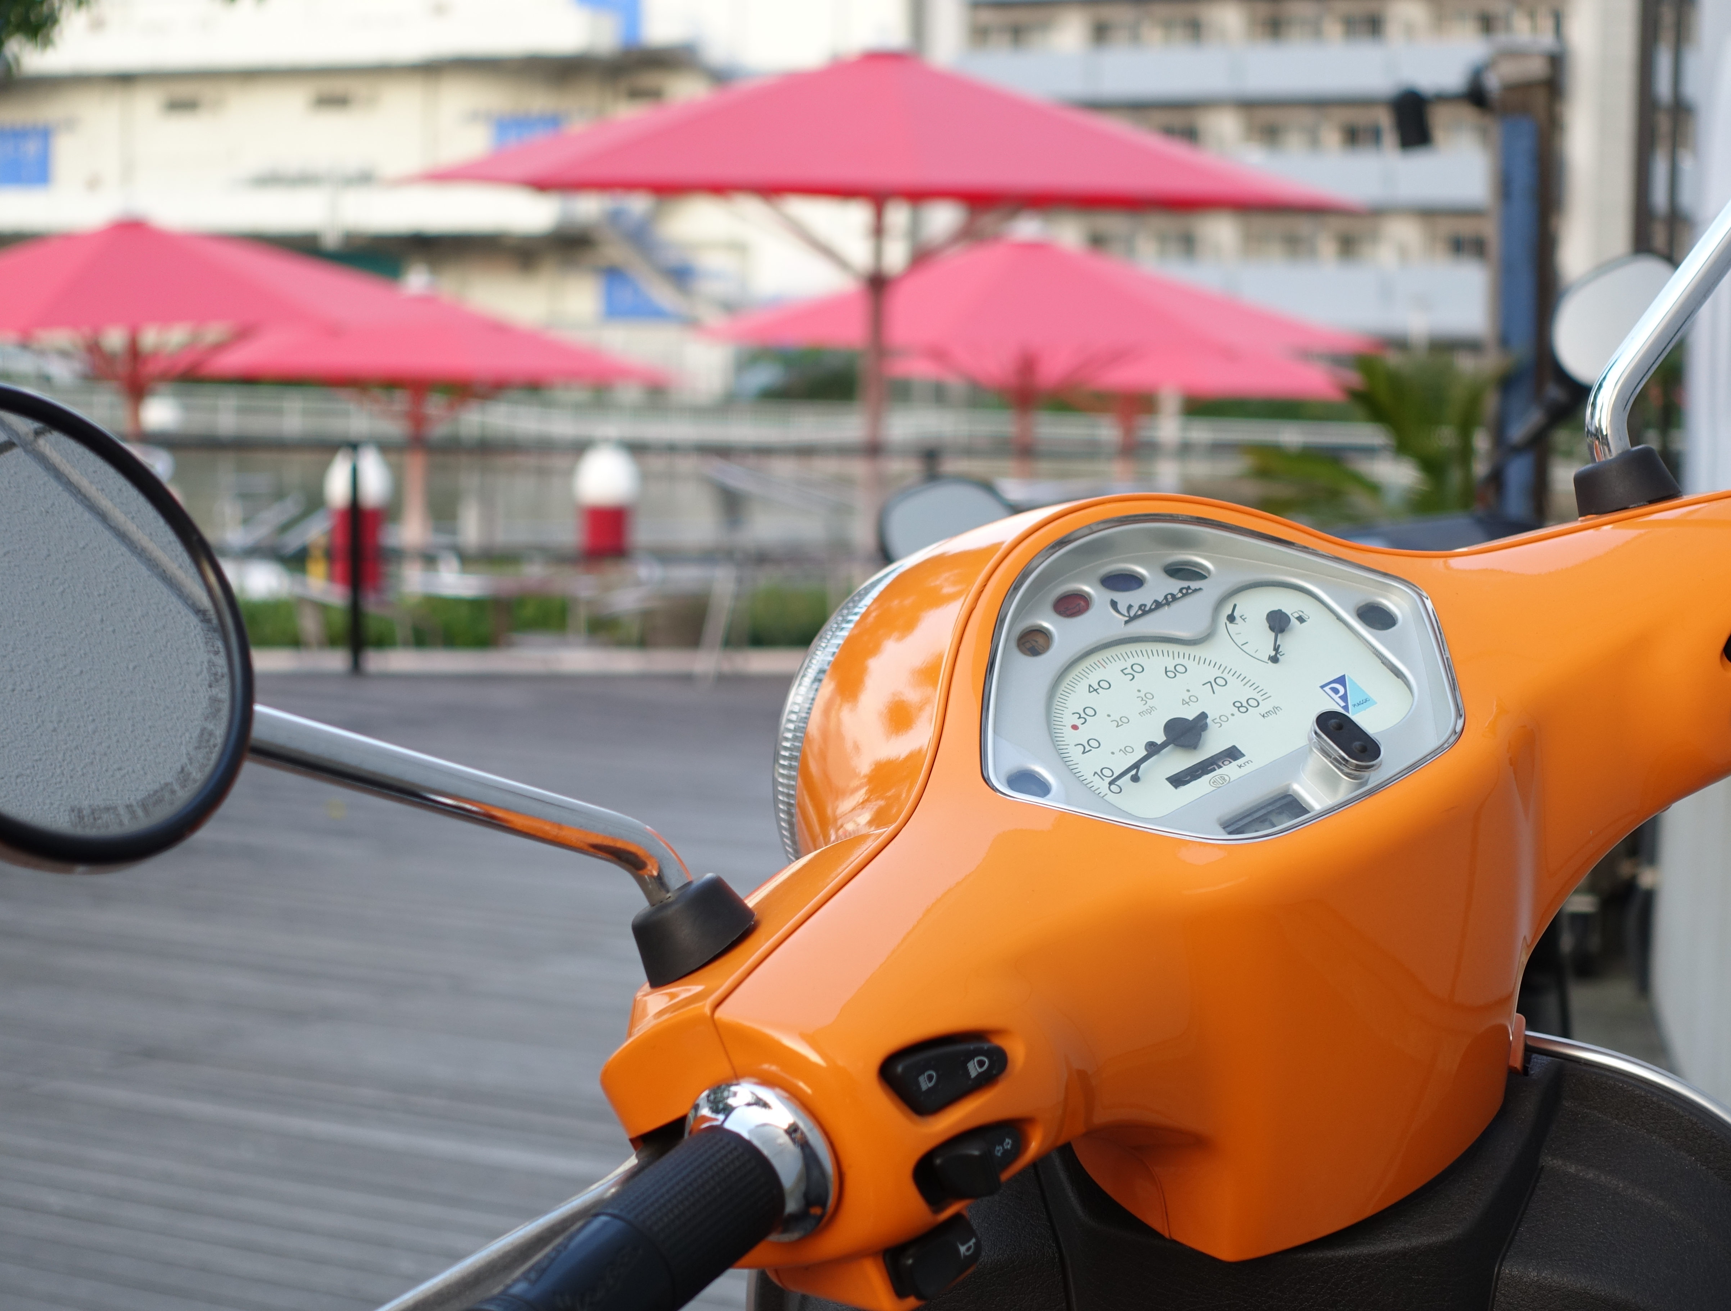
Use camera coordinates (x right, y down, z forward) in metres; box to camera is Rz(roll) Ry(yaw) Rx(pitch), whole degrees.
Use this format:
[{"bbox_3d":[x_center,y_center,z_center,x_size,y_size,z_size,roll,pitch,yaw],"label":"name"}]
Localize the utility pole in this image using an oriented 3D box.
[{"bbox_3d":[2.484,-1.016,14.571,0.230,2.600,0.230,-1,3,-25],"label":"utility pole"}]

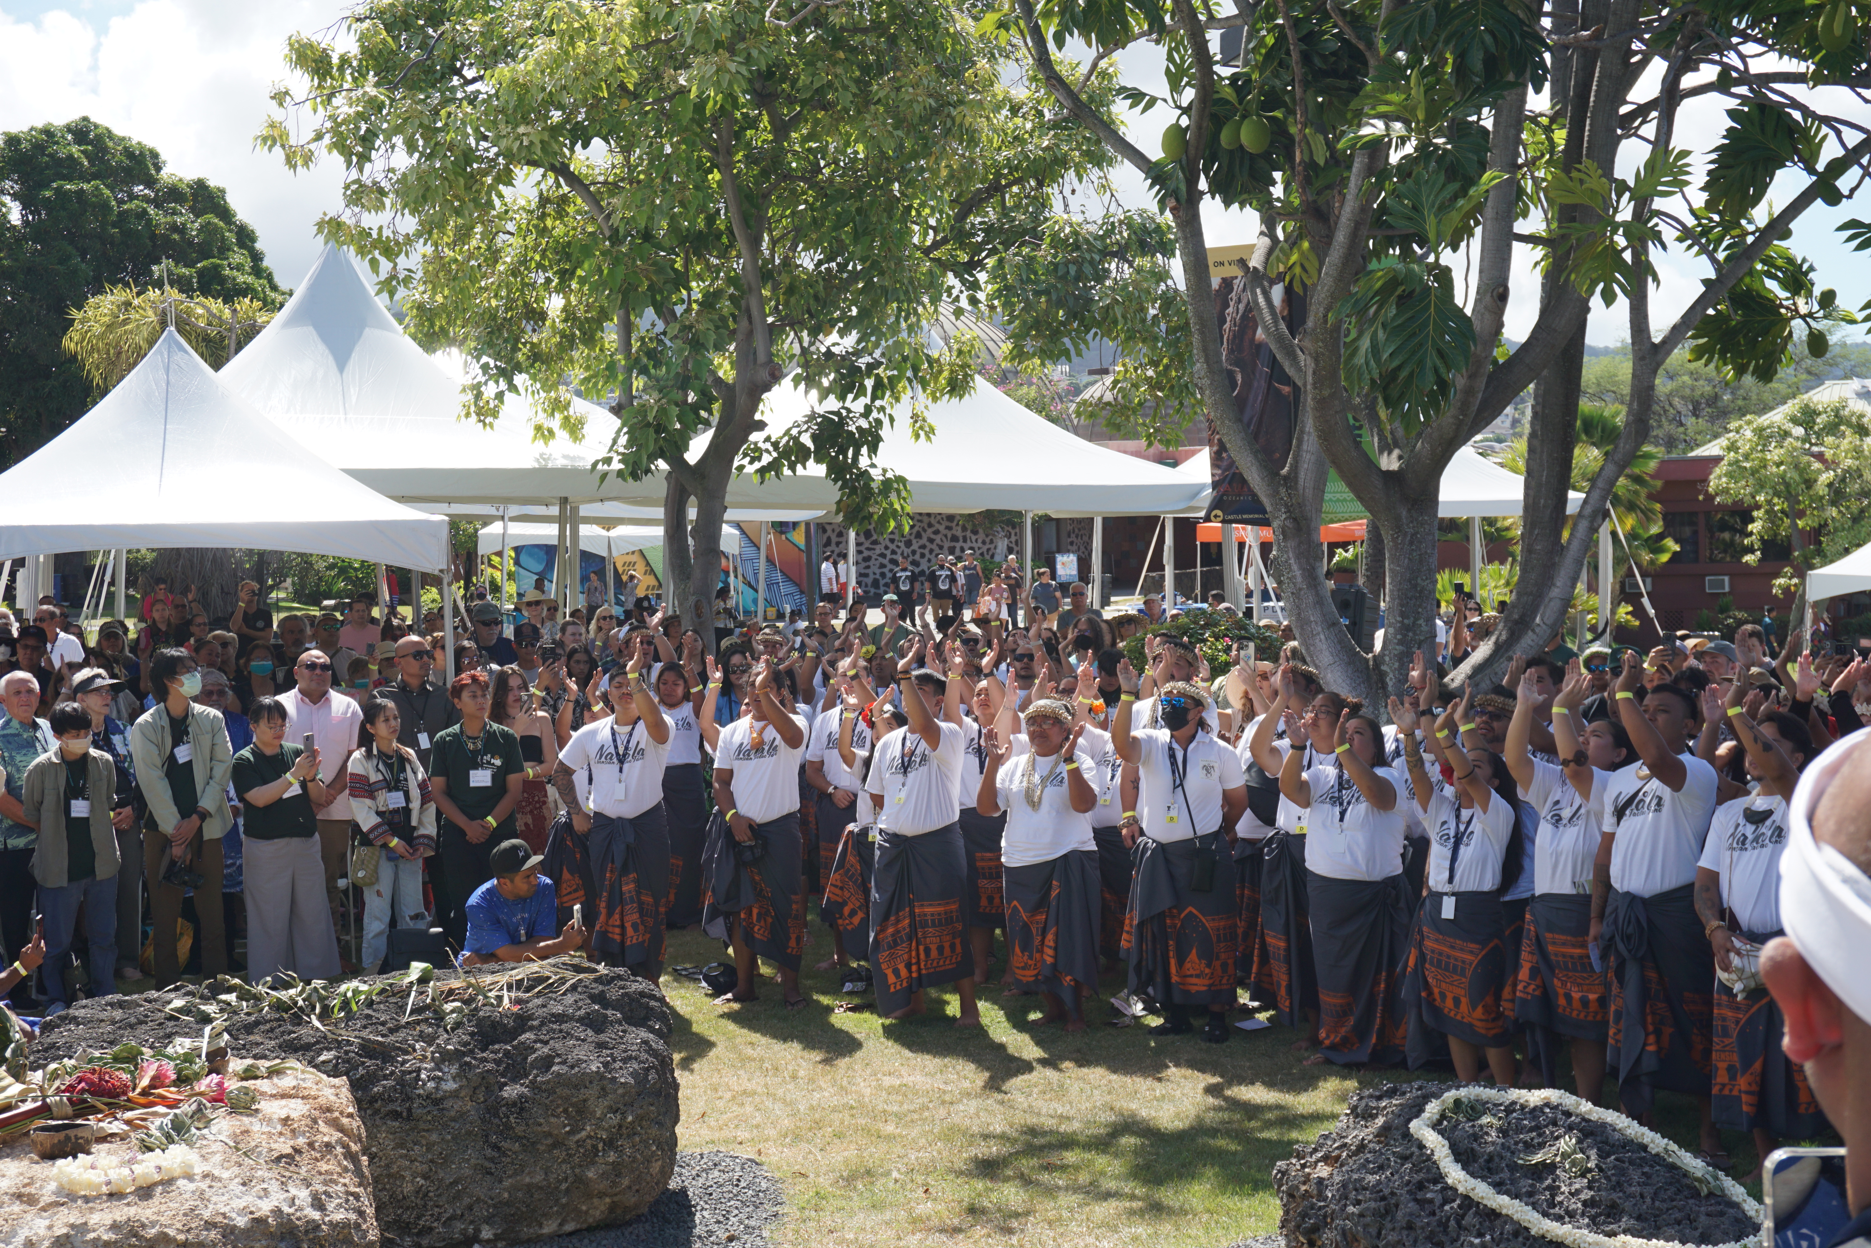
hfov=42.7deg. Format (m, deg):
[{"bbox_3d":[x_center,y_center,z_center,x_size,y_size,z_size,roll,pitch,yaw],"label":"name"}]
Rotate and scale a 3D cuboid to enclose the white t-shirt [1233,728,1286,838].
[{"bbox_3d":[1.735,0.777,12.100,0.520,0.620,0.320,1,3,30],"label":"white t-shirt"}]

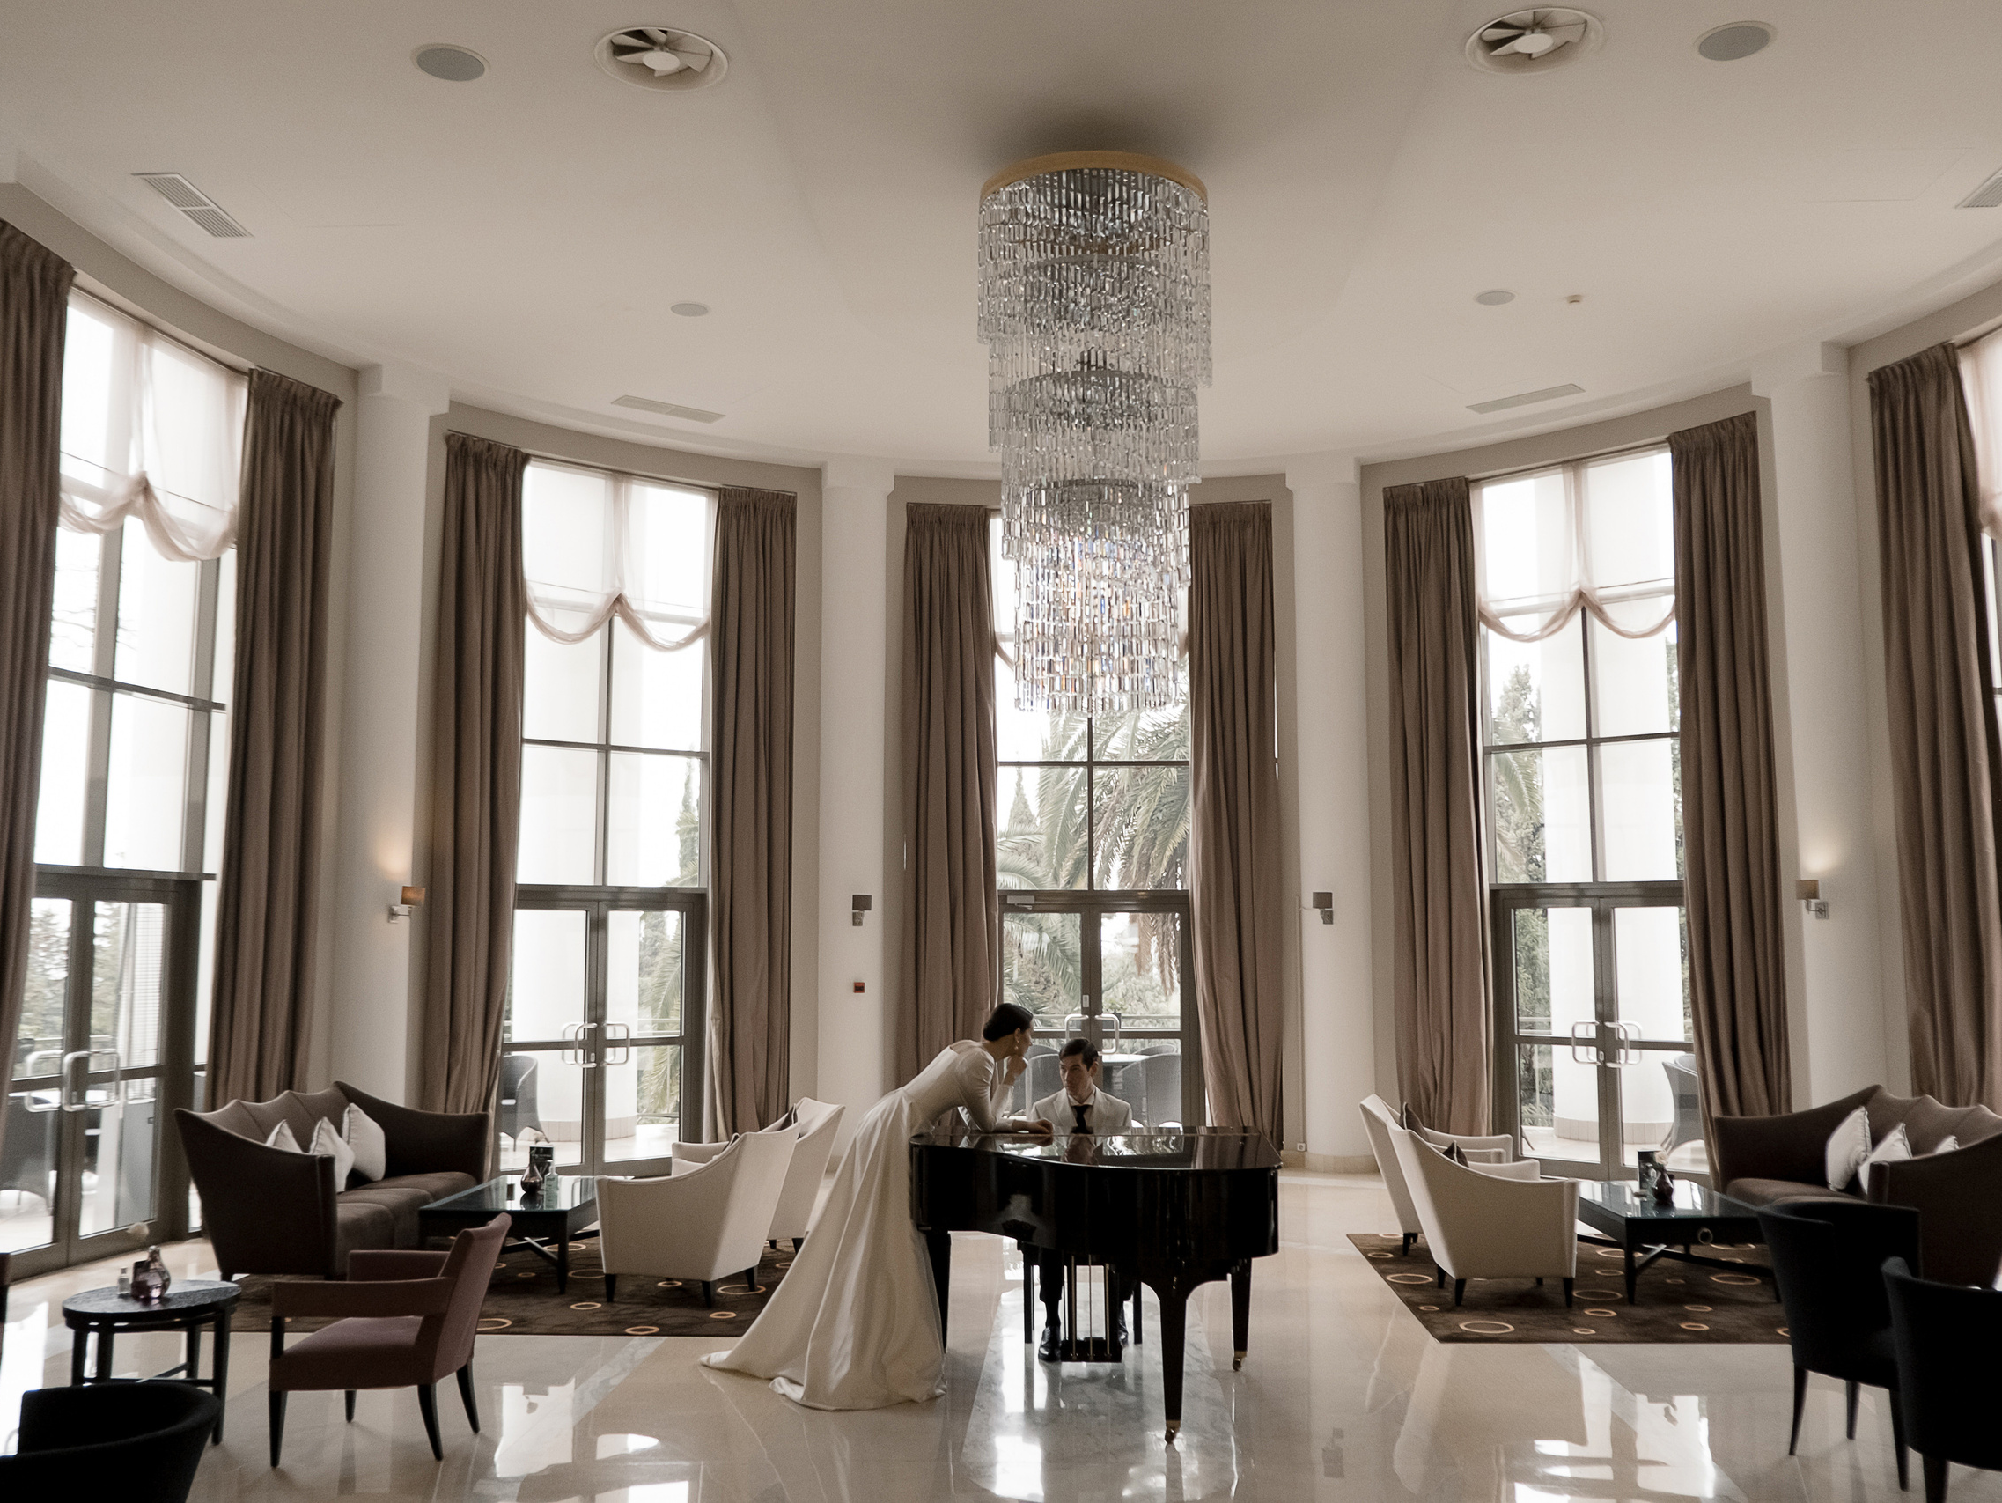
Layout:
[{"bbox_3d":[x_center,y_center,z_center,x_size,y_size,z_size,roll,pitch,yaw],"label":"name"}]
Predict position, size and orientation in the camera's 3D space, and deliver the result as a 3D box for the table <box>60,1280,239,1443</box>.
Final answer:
[{"bbox_3d":[-3.094,2.248,6.144,0.575,0.515,0.575,0,-7,0],"label":"table"}]

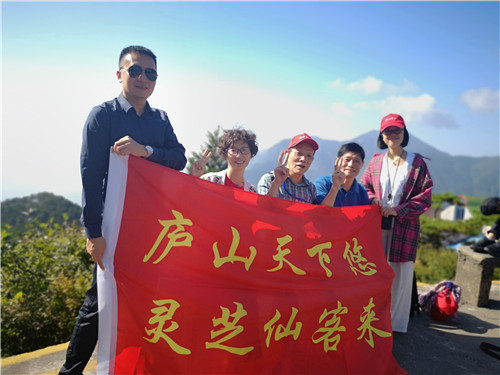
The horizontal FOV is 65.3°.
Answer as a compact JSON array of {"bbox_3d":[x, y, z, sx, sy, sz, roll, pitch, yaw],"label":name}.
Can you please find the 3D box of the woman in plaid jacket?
[{"bbox_3d":[1.090,0.268,2.910,0.530,1.630,0.350,0,-1,22],"label":"woman in plaid jacket"}]

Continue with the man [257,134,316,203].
[{"bbox_3d":[0.250,0.370,2.540,0.500,1.400,0.500,0,-1,-5],"label":"man"}]

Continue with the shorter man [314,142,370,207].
[{"bbox_3d":[0.635,0.385,2.680,0.500,1.380,0.500,0,-1,5],"label":"shorter man"}]

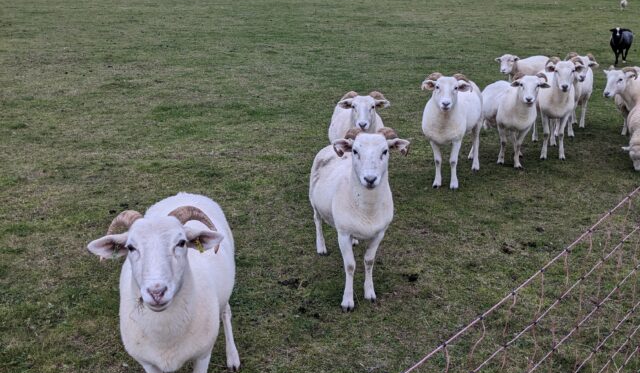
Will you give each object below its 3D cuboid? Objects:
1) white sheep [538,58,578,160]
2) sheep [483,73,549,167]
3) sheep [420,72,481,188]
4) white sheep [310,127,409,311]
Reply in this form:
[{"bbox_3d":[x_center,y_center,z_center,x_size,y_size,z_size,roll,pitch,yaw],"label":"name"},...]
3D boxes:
[{"bbox_3d":[2.155,-0.781,6.169,0.410,0.920,1.120,2,18,8],"label":"white sheep"},{"bbox_3d":[1.638,-0.674,5.996,0.410,0.820,1.120,-1,18,-4],"label":"sheep"},{"bbox_3d":[1.124,-0.523,5.354,0.410,0.920,1.140,8,19,23],"label":"sheep"},{"bbox_3d":[0.153,0.045,3.546,0.410,0.930,1.160,-2,18,-8],"label":"white sheep"}]

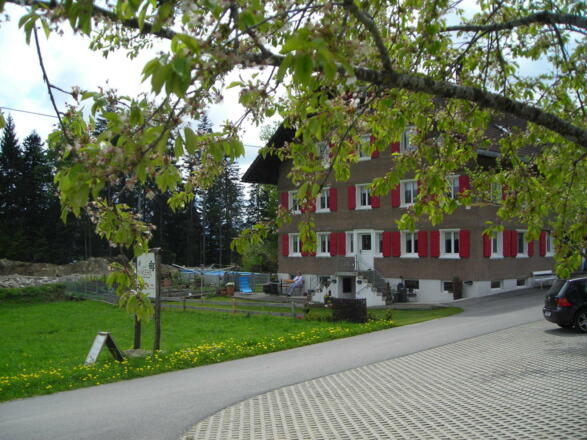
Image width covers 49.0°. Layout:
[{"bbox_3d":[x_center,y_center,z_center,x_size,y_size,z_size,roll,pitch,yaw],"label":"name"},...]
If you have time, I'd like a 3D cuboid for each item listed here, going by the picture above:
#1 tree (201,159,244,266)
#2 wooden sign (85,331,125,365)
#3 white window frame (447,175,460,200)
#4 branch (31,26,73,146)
[{"bbox_3d":[-8.265,-0.757,75.000,5.100,13.000,5.100,0,-2,0],"label":"tree"},{"bbox_3d":[-4.987,3.404,17.000,0.780,0.850,0.600,2,-3,-44],"label":"wooden sign"},{"bbox_3d":[7.813,-1.540,32.000,0.180,1.430,1.100,2,-3,-43],"label":"white window frame"},{"bbox_3d":[-0.935,-0.526,2.500,0.155,0.455,0.130,0,-2,0],"label":"branch"}]

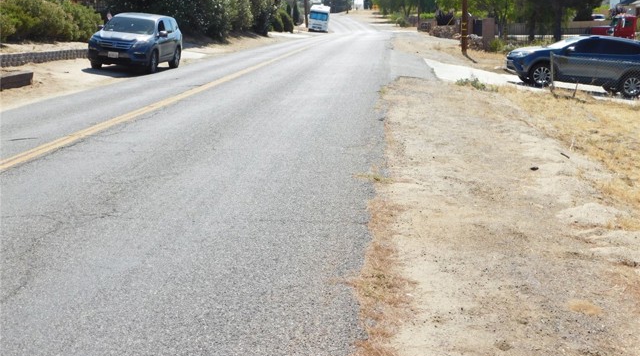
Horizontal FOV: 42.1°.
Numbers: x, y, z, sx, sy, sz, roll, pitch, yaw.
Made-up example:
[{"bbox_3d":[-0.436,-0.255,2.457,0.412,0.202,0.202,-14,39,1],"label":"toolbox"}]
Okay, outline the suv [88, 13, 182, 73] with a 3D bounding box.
[{"bbox_3d":[-6.000,-4.530,27.500,2.020,1.770,4.920,4,11,4],"label":"suv"}]

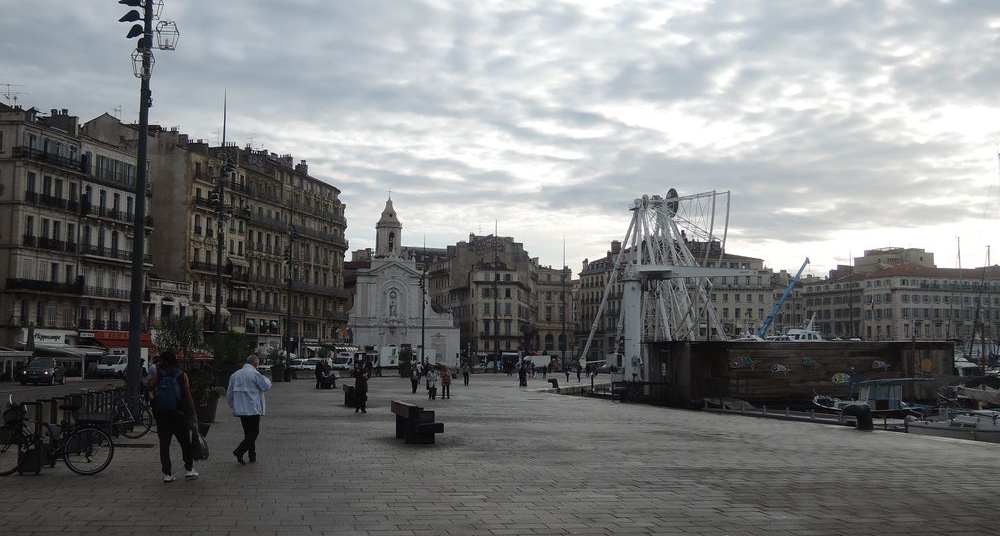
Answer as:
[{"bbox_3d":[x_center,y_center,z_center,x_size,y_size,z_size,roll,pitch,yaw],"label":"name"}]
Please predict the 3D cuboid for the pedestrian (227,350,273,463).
[{"bbox_3d":[-3.991,2.247,16.186,0.580,1.740,0.450,-2,-6,25],"label":"pedestrian"}]

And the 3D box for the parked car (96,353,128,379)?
[{"bbox_3d":[-35.620,9.227,95.154,2.050,2.500,5.400,-2,-6,16],"label":"parked car"}]

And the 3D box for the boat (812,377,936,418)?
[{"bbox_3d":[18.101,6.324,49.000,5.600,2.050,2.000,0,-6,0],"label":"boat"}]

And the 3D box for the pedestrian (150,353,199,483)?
[{"bbox_3d":[-4.456,2.005,13.822,0.600,1.780,0.470,0,-5,2],"label":"pedestrian"}]

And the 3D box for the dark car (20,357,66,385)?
[{"bbox_3d":[-30.695,6.913,68.091,1.880,1.820,4.600,2,-6,-12],"label":"dark car"}]

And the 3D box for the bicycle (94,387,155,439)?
[{"bbox_3d":[-7.748,2.876,20.252,1.700,1.050,0.550,2,-6,-12],"label":"bicycle"}]

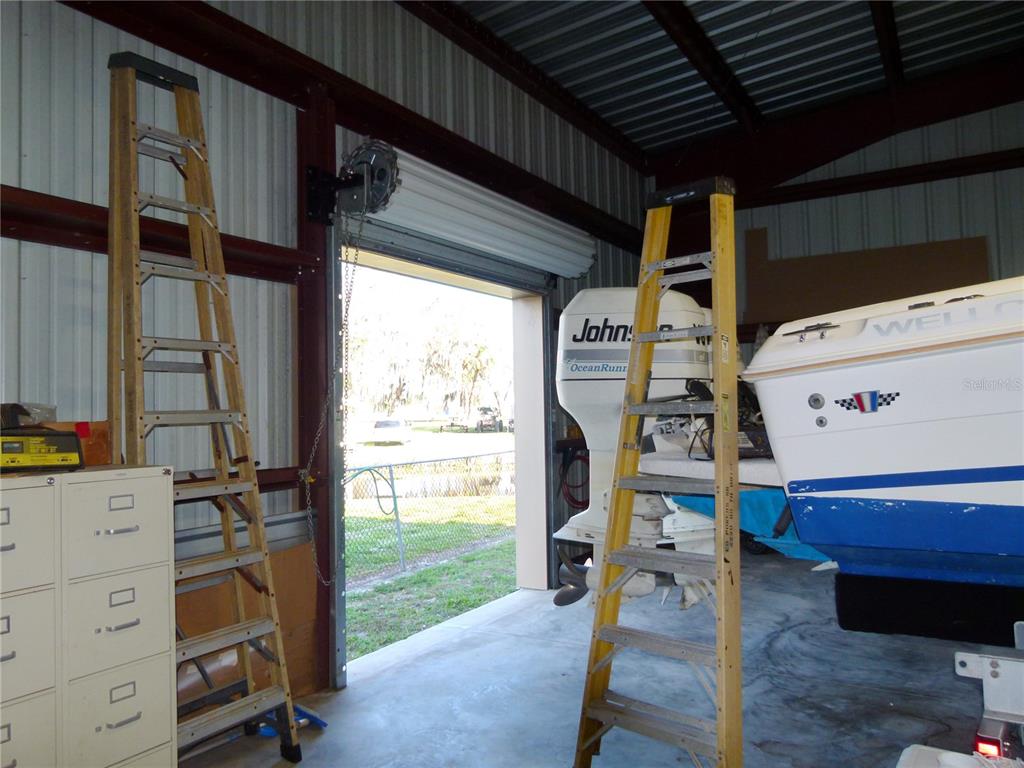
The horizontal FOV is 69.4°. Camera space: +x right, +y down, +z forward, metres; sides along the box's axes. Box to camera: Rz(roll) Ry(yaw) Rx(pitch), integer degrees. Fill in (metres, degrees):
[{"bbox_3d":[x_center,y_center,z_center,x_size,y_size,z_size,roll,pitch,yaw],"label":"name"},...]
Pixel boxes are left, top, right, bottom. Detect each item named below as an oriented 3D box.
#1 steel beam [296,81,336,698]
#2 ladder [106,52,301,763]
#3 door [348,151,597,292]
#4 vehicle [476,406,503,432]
[{"bbox_3d":[-1.079,0.031,4.096,0.200,3.270,0.130,-2,-2,30],"label":"steel beam"},{"bbox_3d":[-1.337,0.126,3.092,0.530,3.020,0.760,-2,-2,33],"label":"ladder"},{"bbox_3d":[-0.135,-1.024,5.103,0.410,0.550,2.530,-2,-2,30],"label":"door"},{"bbox_3d":[-1.804,2.871,59.300,1.880,2.000,3.300,-1,-2,6],"label":"vehicle"}]

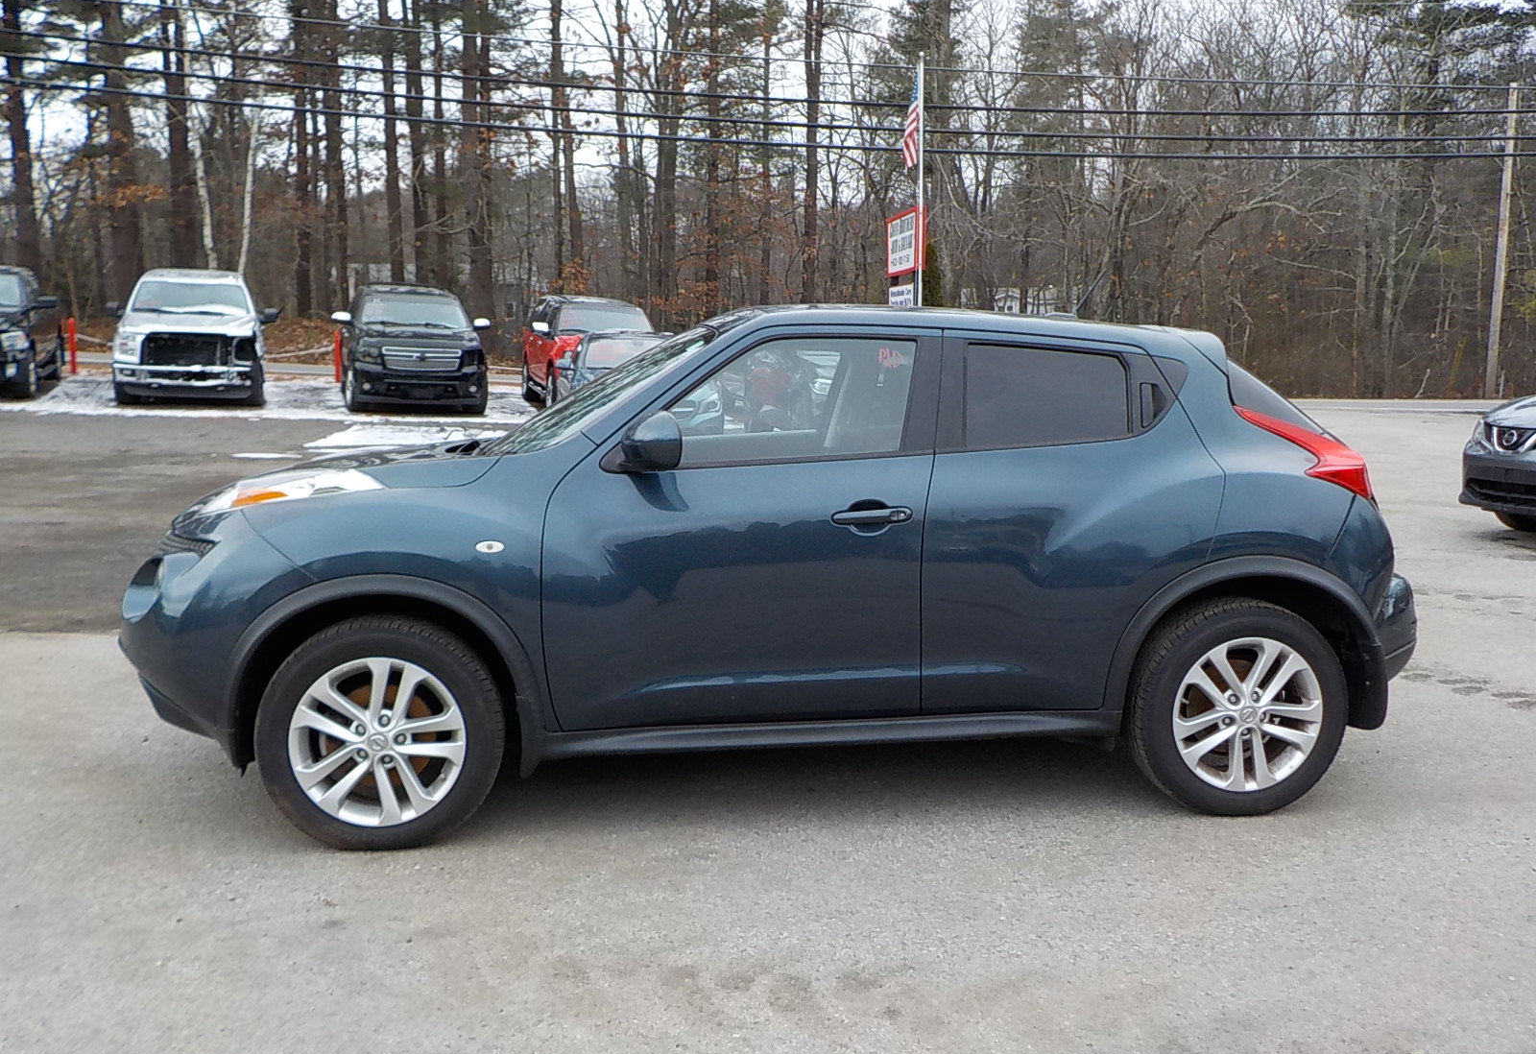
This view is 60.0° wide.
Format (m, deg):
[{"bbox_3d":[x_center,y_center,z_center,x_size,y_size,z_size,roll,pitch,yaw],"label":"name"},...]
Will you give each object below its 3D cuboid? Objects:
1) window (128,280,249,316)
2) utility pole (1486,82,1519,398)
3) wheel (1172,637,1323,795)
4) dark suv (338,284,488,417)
[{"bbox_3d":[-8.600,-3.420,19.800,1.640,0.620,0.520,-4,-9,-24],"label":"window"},{"bbox_3d":[19.350,-7.494,35.039,0.300,8.160,0.300,1,6,0],"label":"utility pole"},{"bbox_3d":[1.428,0.556,4.071,0.470,0.470,0.190,-1,6,-8],"label":"wheel"},{"bbox_3d":[-5.732,-2.922,21.369,2.040,1.930,5.150,-1,10,-19],"label":"dark suv"}]

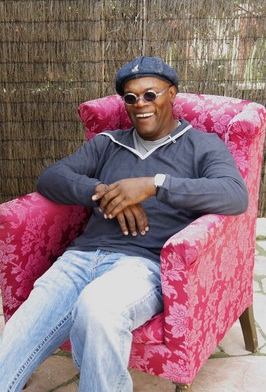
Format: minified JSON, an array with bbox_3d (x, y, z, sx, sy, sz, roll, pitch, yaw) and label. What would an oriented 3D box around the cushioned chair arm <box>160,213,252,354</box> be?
[{"bbox_3d":[0.263,0.238,2.424,0.140,0.400,0.520,12,25,26],"label":"cushioned chair arm"}]

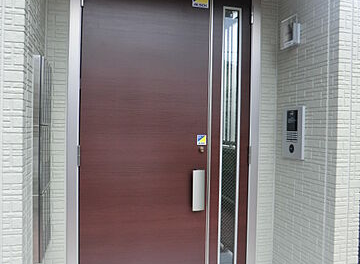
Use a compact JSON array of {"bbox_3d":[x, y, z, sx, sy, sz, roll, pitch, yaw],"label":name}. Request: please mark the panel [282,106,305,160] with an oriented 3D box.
[{"bbox_3d":[0.777,0.008,2.276,0.027,0.353,0.225,1,1,-15],"label":"panel"}]

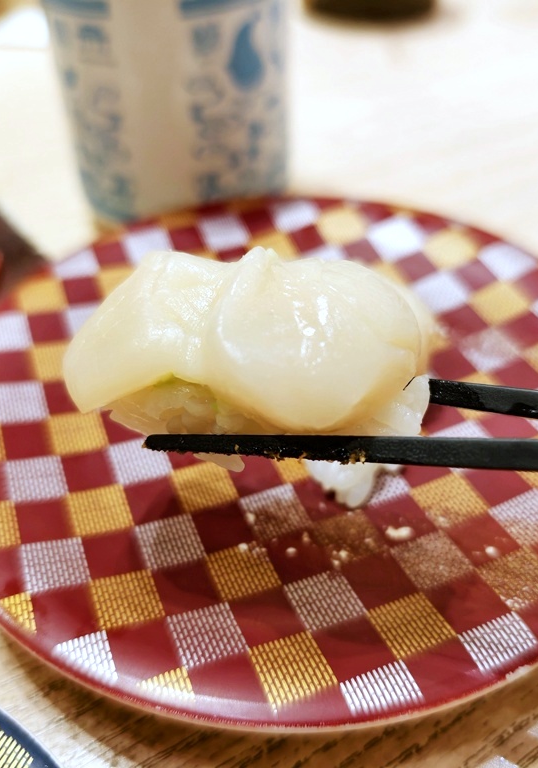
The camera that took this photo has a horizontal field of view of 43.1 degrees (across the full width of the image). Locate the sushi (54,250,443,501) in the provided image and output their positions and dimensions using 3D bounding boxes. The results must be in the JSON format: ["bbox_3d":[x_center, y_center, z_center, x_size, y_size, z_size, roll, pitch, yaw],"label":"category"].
[{"bbox_3d":[-0.004,-0.003,0.123,0.065,0.034,0.036,4,40,6],"label":"sushi"}]

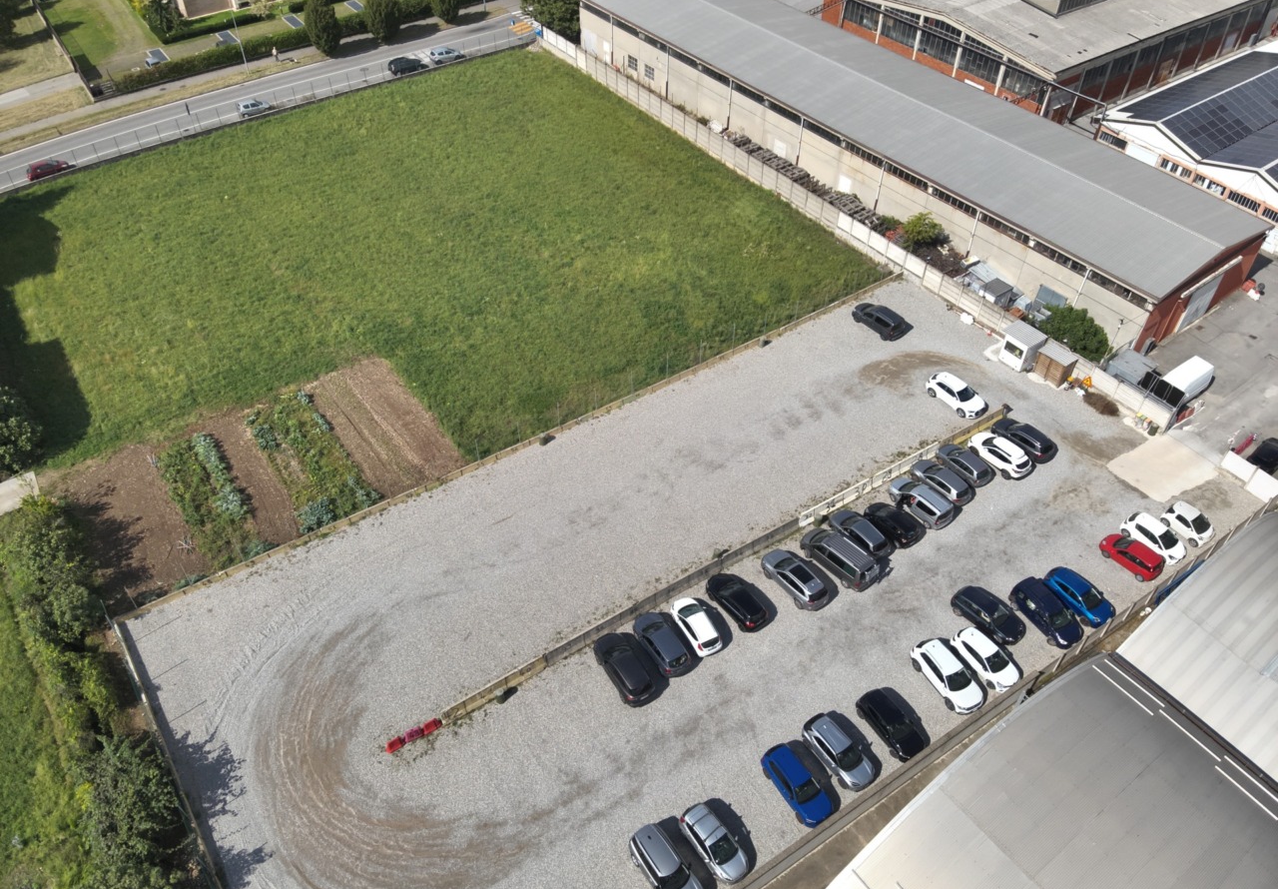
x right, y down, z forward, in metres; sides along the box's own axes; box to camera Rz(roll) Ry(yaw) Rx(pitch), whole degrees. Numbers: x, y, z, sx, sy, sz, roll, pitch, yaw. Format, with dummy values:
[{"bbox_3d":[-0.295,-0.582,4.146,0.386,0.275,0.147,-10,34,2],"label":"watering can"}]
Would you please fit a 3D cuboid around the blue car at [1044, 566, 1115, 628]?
[{"bbox_3d":[25.922,8.893,51.922,1.745,1.489,4.074,-26,51,-24],"label":"blue car"}]

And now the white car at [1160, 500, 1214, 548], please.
[{"bbox_3d":[34.690,4.972,55.782,1.670,1.508,2.964,-31,53,-27],"label":"white car"}]

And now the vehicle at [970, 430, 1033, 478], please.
[{"bbox_3d":[24.562,0.536,60.144,1.843,1.562,4.344,-29,53,-26],"label":"vehicle"}]

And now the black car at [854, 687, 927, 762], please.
[{"bbox_3d":[13.378,14.723,46.815,1.763,1.470,4.112,-20,48,-21],"label":"black car"}]

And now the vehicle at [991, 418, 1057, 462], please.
[{"bbox_3d":[27.485,-0.471,63.123,1.839,1.555,4.603,-28,51,-27],"label":"vehicle"}]

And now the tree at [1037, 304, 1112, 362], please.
[{"bbox_3d":[33.700,-8.781,68.537,4.200,3.400,5.200,-26,51,-23],"label":"tree"}]

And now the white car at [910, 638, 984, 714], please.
[{"bbox_3d":[16.853,12.531,48.462,1.829,1.528,4.490,-23,50,-21],"label":"white car"}]

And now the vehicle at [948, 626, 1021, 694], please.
[{"bbox_3d":[19.272,11.804,49.063,1.746,1.465,3.996,-27,51,-24],"label":"vehicle"}]

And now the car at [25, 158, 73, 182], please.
[{"bbox_3d":[-58.221,-27.144,87.214,4.000,1.480,1.730,-34,55,-29],"label":"car"}]

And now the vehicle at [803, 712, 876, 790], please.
[{"bbox_3d":[10.267,15.620,45.444,1.775,1.534,4.166,-26,51,-23],"label":"vehicle"}]

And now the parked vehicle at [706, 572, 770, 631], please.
[{"bbox_3d":[5.792,9.078,51.872,1.790,1.470,4.220,-32,54,-27],"label":"parked vehicle"}]

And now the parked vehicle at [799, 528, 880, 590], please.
[{"bbox_3d":[12.120,6.759,53.881,1.988,1.765,4.996,-33,54,-28],"label":"parked vehicle"}]

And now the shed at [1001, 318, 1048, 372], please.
[{"bbox_3d":[30.294,-7.681,70.176,2.279,2.402,2.245,-28,51,-28],"label":"shed"}]

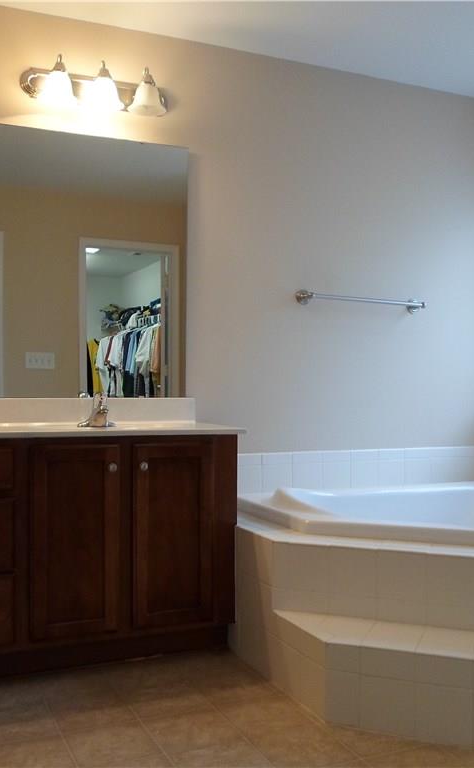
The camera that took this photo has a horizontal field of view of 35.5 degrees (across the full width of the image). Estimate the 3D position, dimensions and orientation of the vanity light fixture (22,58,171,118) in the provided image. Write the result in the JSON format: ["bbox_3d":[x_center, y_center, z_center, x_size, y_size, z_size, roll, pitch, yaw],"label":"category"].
[{"bbox_3d":[-0.528,-1.180,2.915,0.605,0.172,0.205,0,0,-23],"label":"vanity light fixture"}]

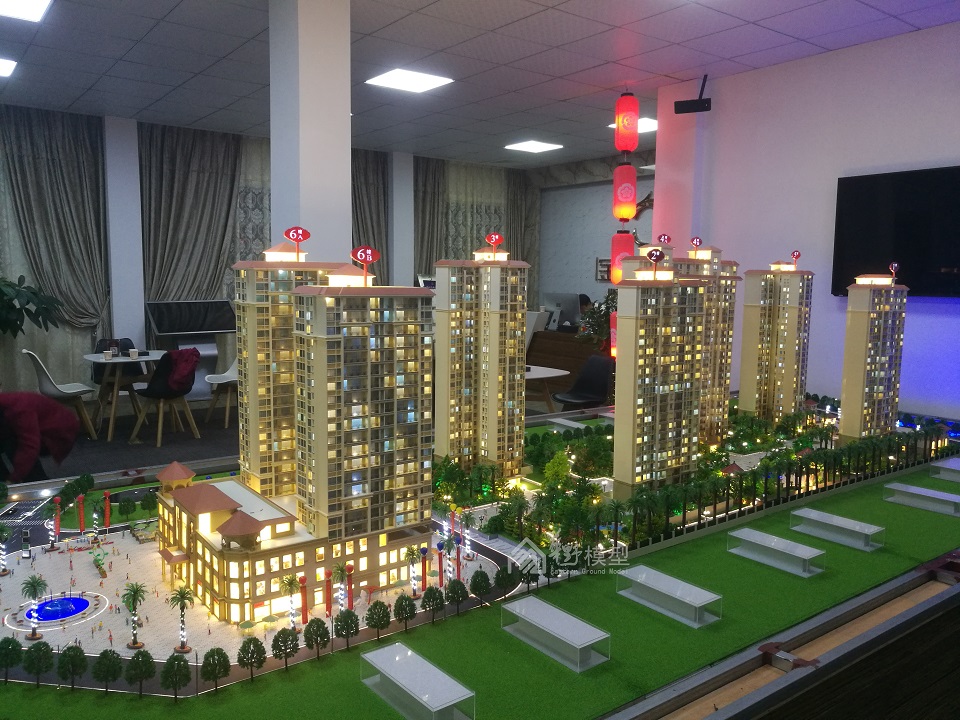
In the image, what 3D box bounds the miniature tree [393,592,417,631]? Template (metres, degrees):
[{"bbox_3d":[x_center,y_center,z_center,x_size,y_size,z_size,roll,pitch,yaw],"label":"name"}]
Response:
[{"bbox_3d":[-0.191,0.655,1.928,0.059,0.101,0.059,1,6,0],"label":"miniature tree"}]

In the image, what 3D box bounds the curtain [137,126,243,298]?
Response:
[{"bbox_3d":[-3.342,-1.126,8.822,1.200,3.050,0.180,-4,8,-37],"label":"curtain"}]

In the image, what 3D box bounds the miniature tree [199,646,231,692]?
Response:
[{"bbox_3d":[-0.581,0.683,1.645,0.060,0.102,0.060,-4,8,-37],"label":"miniature tree"}]

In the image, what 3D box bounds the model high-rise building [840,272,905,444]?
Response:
[{"bbox_3d":[2.134,0.011,4.081,0.450,0.945,0.155,-4,8,-37],"label":"model high-rise building"}]

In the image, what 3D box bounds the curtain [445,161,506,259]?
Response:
[{"bbox_3d":[-0.057,-1.371,11.233,1.200,3.080,0.140,-4,8,-37],"label":"curtain"}]

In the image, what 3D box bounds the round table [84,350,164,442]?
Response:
[{"bbox_3d":[-3.255,0.307,7.127,0.800,0.725,0.760,-4,8,-37],"label":"round table"}]

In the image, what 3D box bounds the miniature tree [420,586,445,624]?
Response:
[{"bbox_3d":[-0.123,0.645,1.967,0.064,0.102,0.064,1,7,0],"label":"miniature tree"}]

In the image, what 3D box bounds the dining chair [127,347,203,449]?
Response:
[{"bbox_3d":[-2.813,0.312,6.688,0.530,0.820,0.490,5,8,31],"label":"dining chair"}]

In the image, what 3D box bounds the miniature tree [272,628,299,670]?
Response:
[{"bbox_3d":[-0.450,0.669,1.731,0.064,0.102,0.064,-4,8,-37],"label":"miniature tree"}]

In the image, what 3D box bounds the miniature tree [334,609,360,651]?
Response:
[{"bbox_3d":[-0.331,0.672,1.870,0.062,0.108,0.062,1,7,0],"label":"miniature tree"}]

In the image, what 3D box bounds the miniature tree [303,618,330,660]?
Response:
[{"bbox_3d":[-0.388,0.668,1.790,0.061,0.102,0.061,1,6,0],"label":"miniature tree"}]

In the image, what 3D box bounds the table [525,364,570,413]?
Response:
[{"bbox_3d":[0.301,0.465,6.687,0.800,0.745,0.800,-4,8,-37],"label":"table"}]

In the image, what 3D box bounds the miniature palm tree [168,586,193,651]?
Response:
[{"bbox_3d":[-0.736,0.640,1.844,0.061,0.169,0.061,-4,8,-37],"label":"miniature palm tree"}]

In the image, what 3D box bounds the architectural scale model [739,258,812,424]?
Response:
[{"bbox_3d":[1.826,-0.095,4.585,0.305,1.013,0.320,-4,8,-37],"label":"architectural scale model"}]

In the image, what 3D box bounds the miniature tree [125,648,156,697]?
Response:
[{"bbox_3d":[-0.736,0.682,1.622,0.060,0.105,0.060,-4,8,-37],"label":"miniature tree"}]

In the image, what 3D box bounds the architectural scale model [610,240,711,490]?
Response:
[{"bbox_3d":[0.764,0.070,3.185,0.430,1.030,0.155,-4,8,-37],"label":"architectural scale model"}]

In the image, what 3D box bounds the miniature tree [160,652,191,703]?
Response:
[{"bbox_3d":[-0.649,0.680,1.599,0.064,0.104,0.064,-4,8,-37],"label":"miniature tree"}]

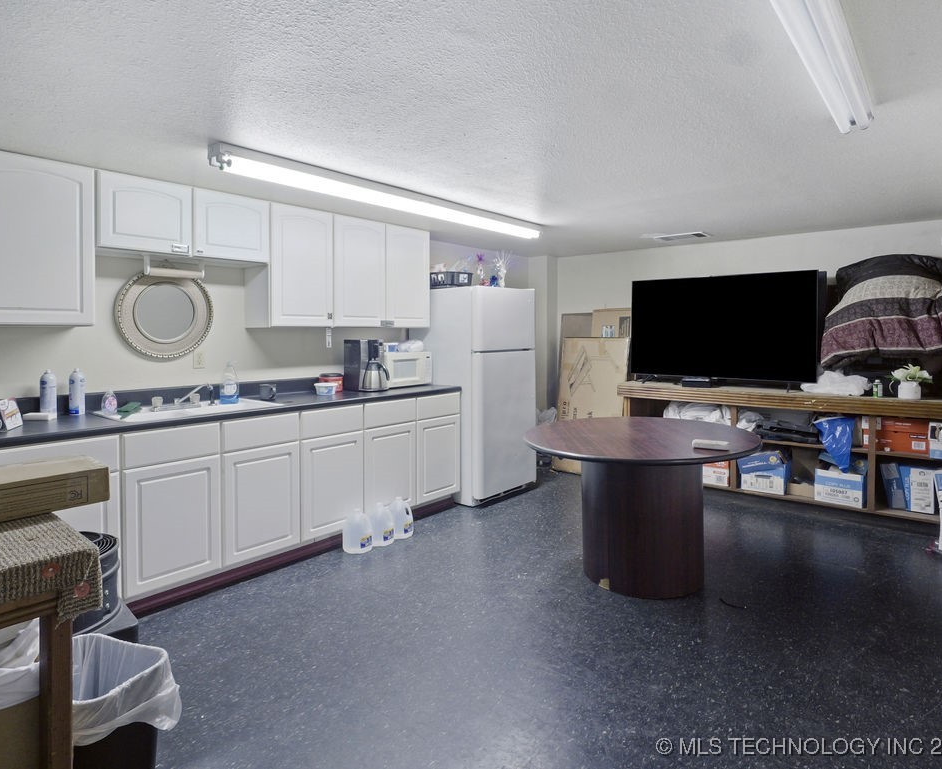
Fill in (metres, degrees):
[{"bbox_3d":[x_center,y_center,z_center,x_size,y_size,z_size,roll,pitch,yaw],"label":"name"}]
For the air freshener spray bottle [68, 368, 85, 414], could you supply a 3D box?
[{"bbox_3d":[-2.028,0.037,2.728,0.081,0.226,0.081,5,7,41],"label":"air freshener spray bottle"}]

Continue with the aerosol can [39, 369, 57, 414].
[{"bbox_3d":[-2.132,0.049,2.690,0.066,0.238,0.066,3,4,42],"label":"aerosol can"}]

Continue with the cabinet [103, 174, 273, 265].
[{"bbox_3d":[-1.657,-0.908,3.055,0.328,0.382,0.906,3,4,42],"label":"cabinet"}]

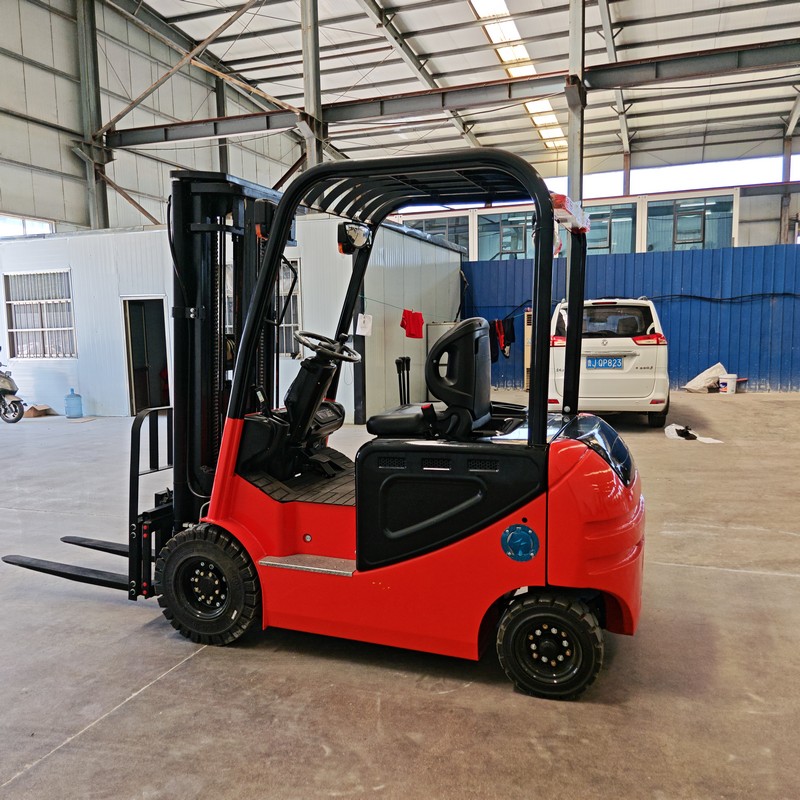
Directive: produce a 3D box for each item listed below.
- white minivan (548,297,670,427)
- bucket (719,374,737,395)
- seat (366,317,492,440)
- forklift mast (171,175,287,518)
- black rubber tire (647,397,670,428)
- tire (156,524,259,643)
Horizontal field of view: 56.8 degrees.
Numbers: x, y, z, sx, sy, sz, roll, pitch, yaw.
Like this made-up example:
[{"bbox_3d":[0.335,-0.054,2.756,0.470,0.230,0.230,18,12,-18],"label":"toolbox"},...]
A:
[{"bbox_3d":[3.166,-0.666,11.329,1.750,1.750,4.500,1,7,16],"label":"white minivan"},{"bbox_3d":[5.988,-0.288,13.500,0.305,0.365,0.305,2,7,23],"label":"bucket"},{"bbox_3d":[0.168,-0.110,3.467,0.540,0.540,0.490,1,7,21],"label":"seat"},{"bbox_3d":[-0.860,-0.051,3.871,0.290,2.120,0.660,5,8,21],"label":"forklift mast"},{"bbox_3d":[3.438,0.050,9.868,0.205,0.630,0.630,1,7,16],"label":"black rubber tire"},{"bbox_3d":[-0.861,0.851,3.534,0.575,0.575,0.195,1,7,21],"label":"tire"}]

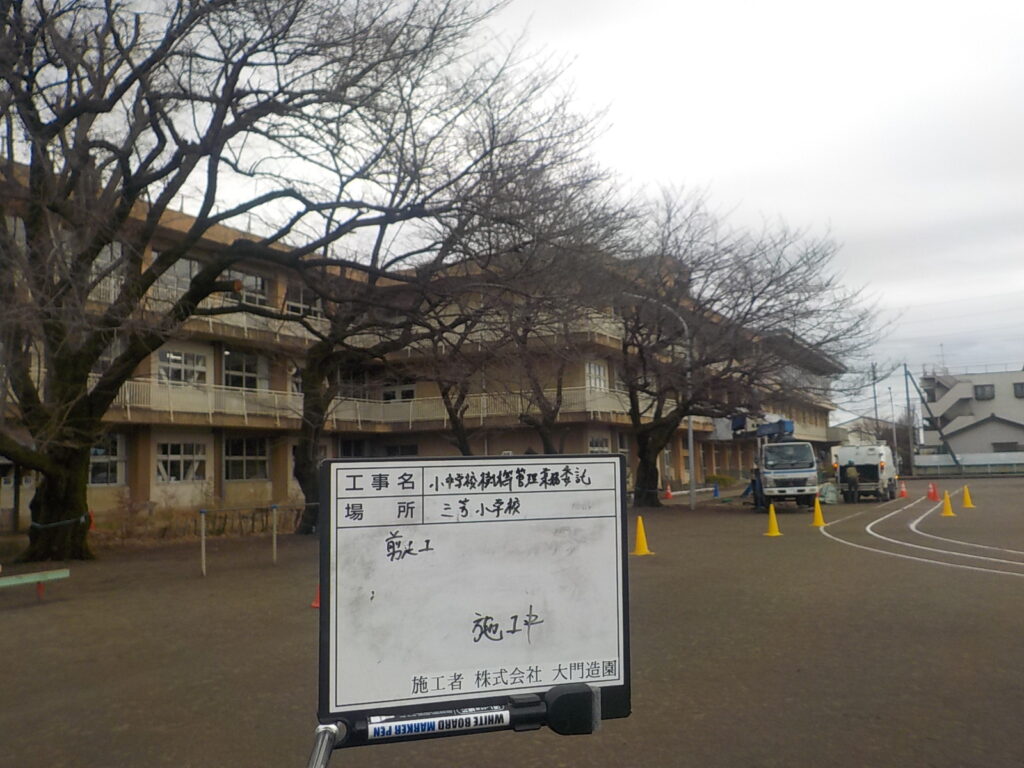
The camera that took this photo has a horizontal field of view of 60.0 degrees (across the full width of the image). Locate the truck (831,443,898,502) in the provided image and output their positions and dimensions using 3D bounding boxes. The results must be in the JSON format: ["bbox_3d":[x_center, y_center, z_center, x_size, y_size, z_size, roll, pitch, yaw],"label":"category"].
[{"bbox_3d":[14.625,3.617,36.562,1.880,2.300,5.500,-5,-6,28],"label":"truck"}]

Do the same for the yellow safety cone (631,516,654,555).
[{"bbox_3d":[2.423,2.822,16.604,0.430,0.700,0.430,-2,-6,0],"label":"yellow safety cone"}]

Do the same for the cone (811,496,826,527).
[{"bbox_3d":[7.908,3.294,22.959,0.430,0.700,0.430,-2,-6,0],"label":"cone"}]

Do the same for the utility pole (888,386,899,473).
[{"bbox_3d":[30.999,3.691,72.000,0.200,7.100,0.200,-2,-6,0],"label":"utility pole"}]

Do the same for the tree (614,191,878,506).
[{"bbox_3d":[9.512,-1.440,36.000,10.000,12.100,9.200,-2,-6,0],"label":"tree"}]

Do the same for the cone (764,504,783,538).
[{"bbox_3d":[5.967,3.103,20.318,0.430,0.700,0.430,-2,-6,0],"label":"cone"}]

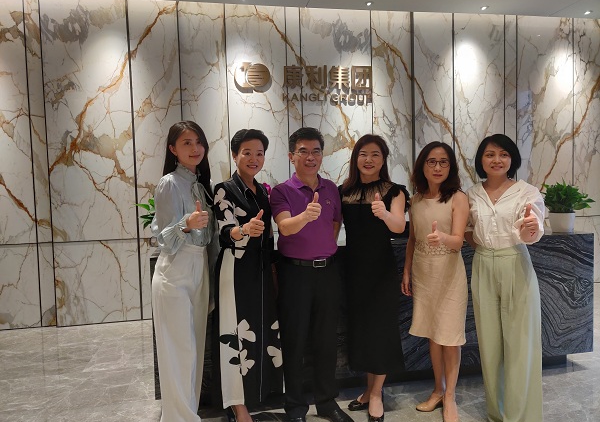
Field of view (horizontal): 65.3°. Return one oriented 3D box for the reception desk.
[{"bbox_3d":[0.538,0.687,3.335,2.957,0.979,0.700,-2,3,-11],"label":"reception desk"}]

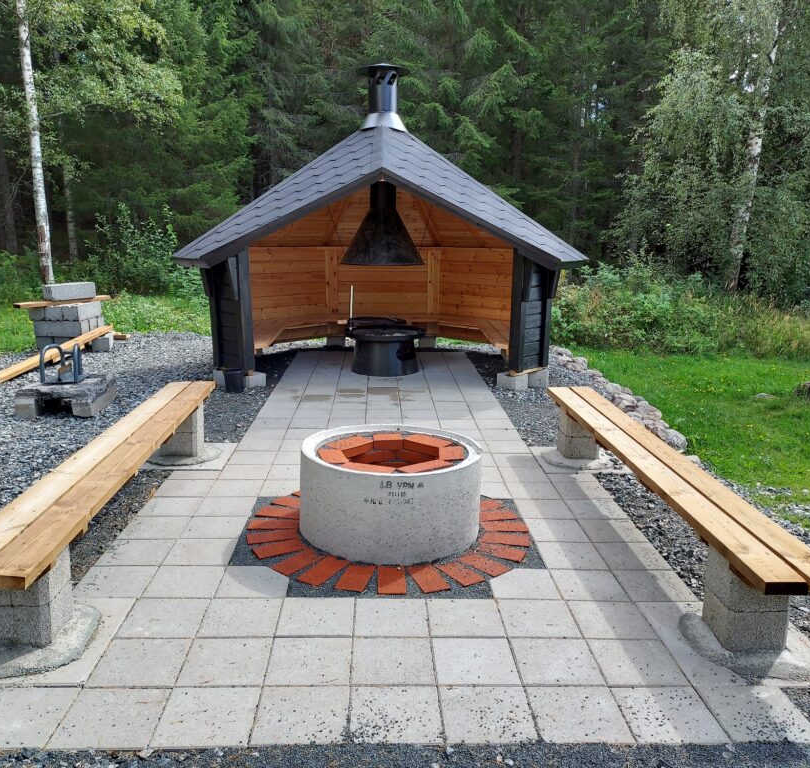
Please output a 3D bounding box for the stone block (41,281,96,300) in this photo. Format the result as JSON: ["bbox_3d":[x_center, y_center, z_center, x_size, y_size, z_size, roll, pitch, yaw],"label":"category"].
[{"bbox_3d":[-4.182,-1.148,8.868,0.190,0.190,0.590,7,13,29],"label":"stone block"}]

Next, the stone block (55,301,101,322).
[{"bbox_3d":[-4.003,-0.905,8.847,0.195,0.190,0.590,1,11,2],"label":"stone block"}]

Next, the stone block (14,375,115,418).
[{"bbox_3d":[-2.856,0.118,6.006,0.600,0.200,0.700,-1,12,-7],"label":"stone block"}]

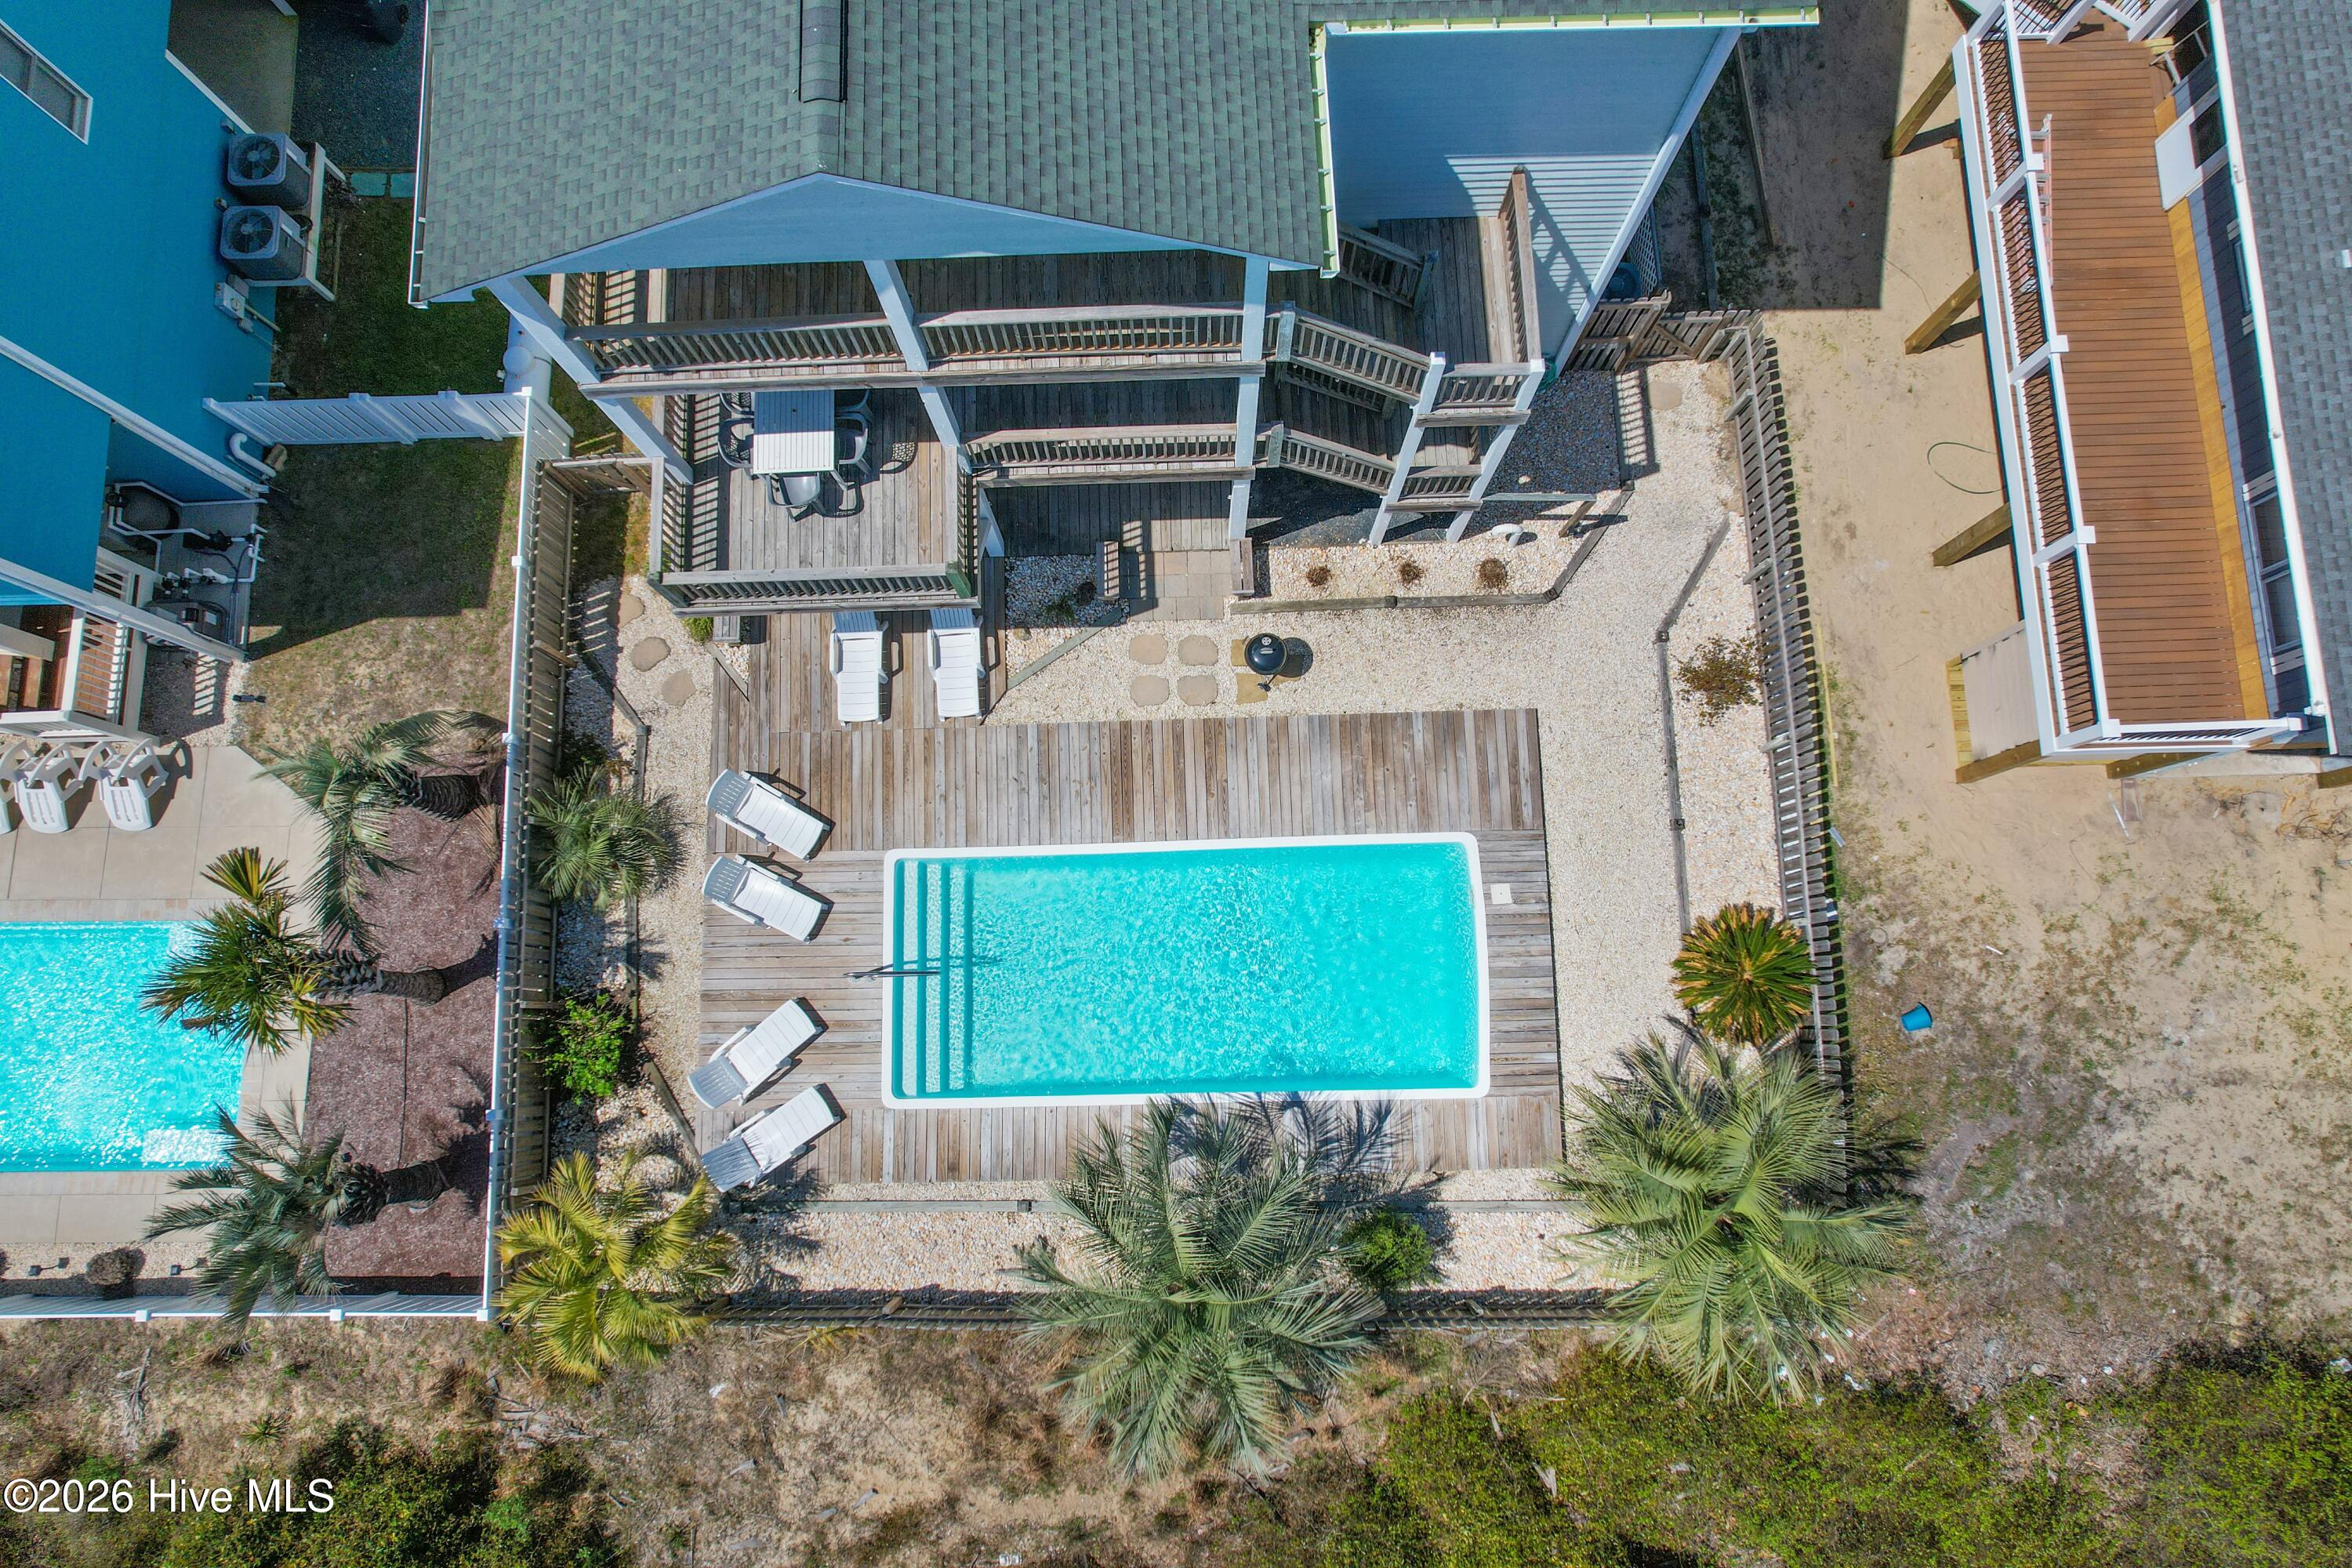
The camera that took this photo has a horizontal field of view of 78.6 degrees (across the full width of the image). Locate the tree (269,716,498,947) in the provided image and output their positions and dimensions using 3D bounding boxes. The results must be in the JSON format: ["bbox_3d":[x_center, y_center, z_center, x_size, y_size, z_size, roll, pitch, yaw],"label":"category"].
[{"bbox_3d":[-9.786,0.673,18.329,2.150,3.300,2.950,0,80,1],"label":"tree"}]

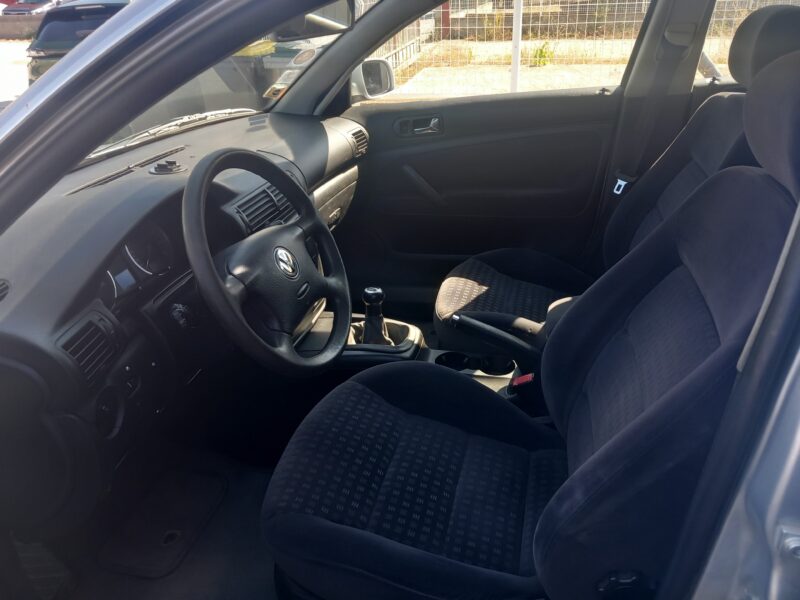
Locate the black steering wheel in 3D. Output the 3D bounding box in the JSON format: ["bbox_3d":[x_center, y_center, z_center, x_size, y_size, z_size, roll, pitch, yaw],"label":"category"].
[{"bbox_3d":[-0.211,-0.055,0.999,0.090,0.380,0.380,-22,17,23],"label":"black steering wheel"}]

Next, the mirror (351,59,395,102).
[{"bbox_3d":[-0.108,-0.755,2.135,0.110,0.145,0.210,10,28,26],"label":"mirror"}]

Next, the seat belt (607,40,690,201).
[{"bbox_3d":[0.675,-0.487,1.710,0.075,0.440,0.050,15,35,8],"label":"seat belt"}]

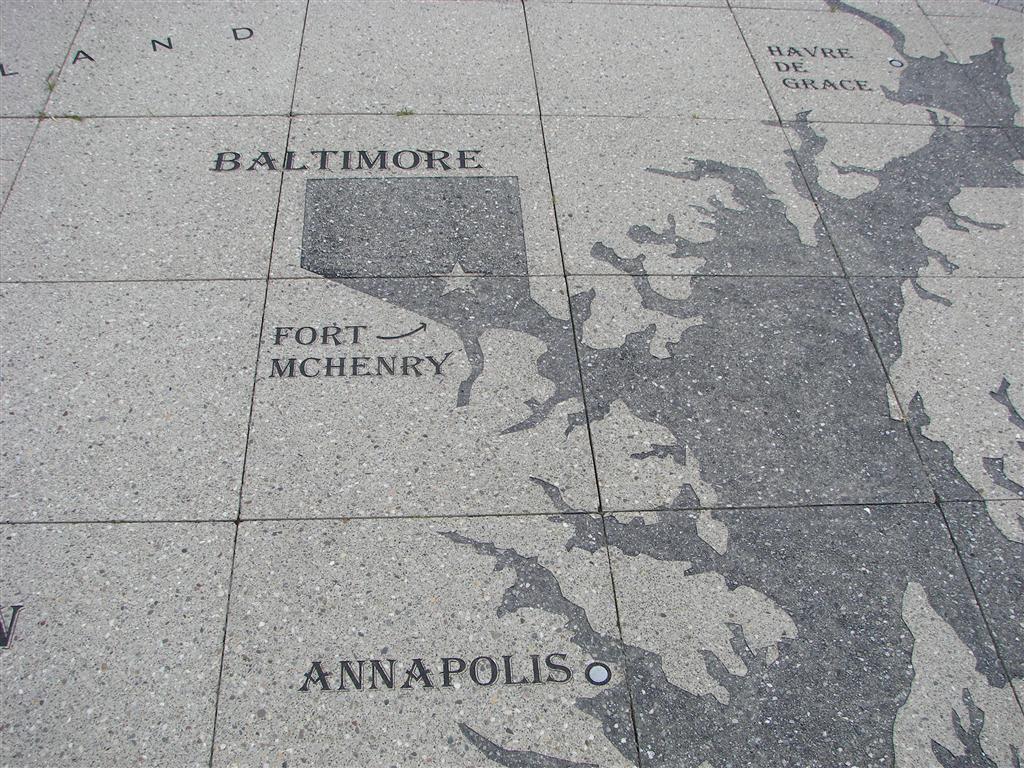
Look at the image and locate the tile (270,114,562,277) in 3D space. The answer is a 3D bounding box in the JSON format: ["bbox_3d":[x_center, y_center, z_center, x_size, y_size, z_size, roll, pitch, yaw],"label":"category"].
[{"bbox_3d":[-0.216,-0.430,2.458,0.605,0.045,0.605,-1,47,-4],"label":"tile"}]

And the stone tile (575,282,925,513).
[{"bbox_3d":[0.435,0.008,2.083,0.605,0.045,0.605,-1,47,-4],"label":"stone tile"}]

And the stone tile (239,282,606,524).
[{"bbox_3d":[-0.174,0.017,2.036,0.605,0.045,0.605,-1,47,-4],"label":"stone tile"}]

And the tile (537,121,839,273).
[{"bbox_3d":[0.398,-0.435,2.503,0.605,0.045,0.605,-1,47,-4],"label":"tile"}]

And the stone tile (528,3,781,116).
[{"bbox_3d":[0.357,-0.875,2.917,0.605,0.045,0.605,-1,47,-4],"label":"stone tile"}]

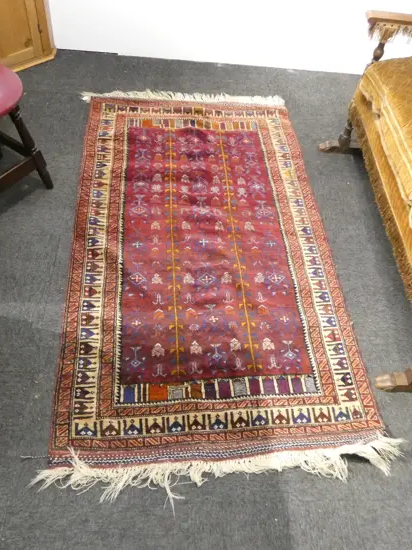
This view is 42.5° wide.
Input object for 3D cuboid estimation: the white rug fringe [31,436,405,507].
[{"bbox_3d":[0.072,0.583,1.578,1.140,0.025,0.160,-1,52,-8],"label":"white rug fringe"}]

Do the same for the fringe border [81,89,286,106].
[{"bbox_3d":[-0.104,-0.927,2.761,1.050,0.020,0.115,-1,52,-8],"label":"fringe border"}]

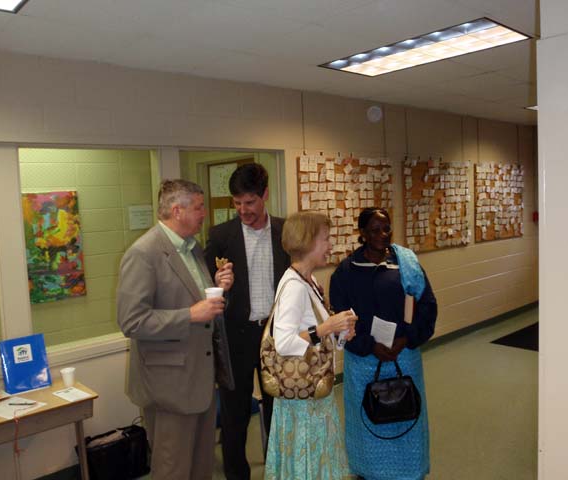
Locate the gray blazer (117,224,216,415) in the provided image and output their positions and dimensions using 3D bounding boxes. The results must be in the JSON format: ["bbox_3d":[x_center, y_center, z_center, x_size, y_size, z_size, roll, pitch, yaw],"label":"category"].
[{"bbox_3d":[-0.513,0.328,2.340,0.420,0.820,0.560,0,5,33],"label":"gray blazer"}]

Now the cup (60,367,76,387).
[{"bbox_3d":[-1.272,0.813,3.059,0.086,0.100,0.086,-3,5,0],"label":"cup"}]

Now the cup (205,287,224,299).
[{"bbox_3d":[-0.309,0.260,2.300,0.086,0.100,0.086,-3,5,0],"label":"cup"}]

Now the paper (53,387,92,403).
[{"bbox_3d":[-1.188,0.869,2.914,0.222,0.005,0.125,2,6,43],"label":"paper"}]

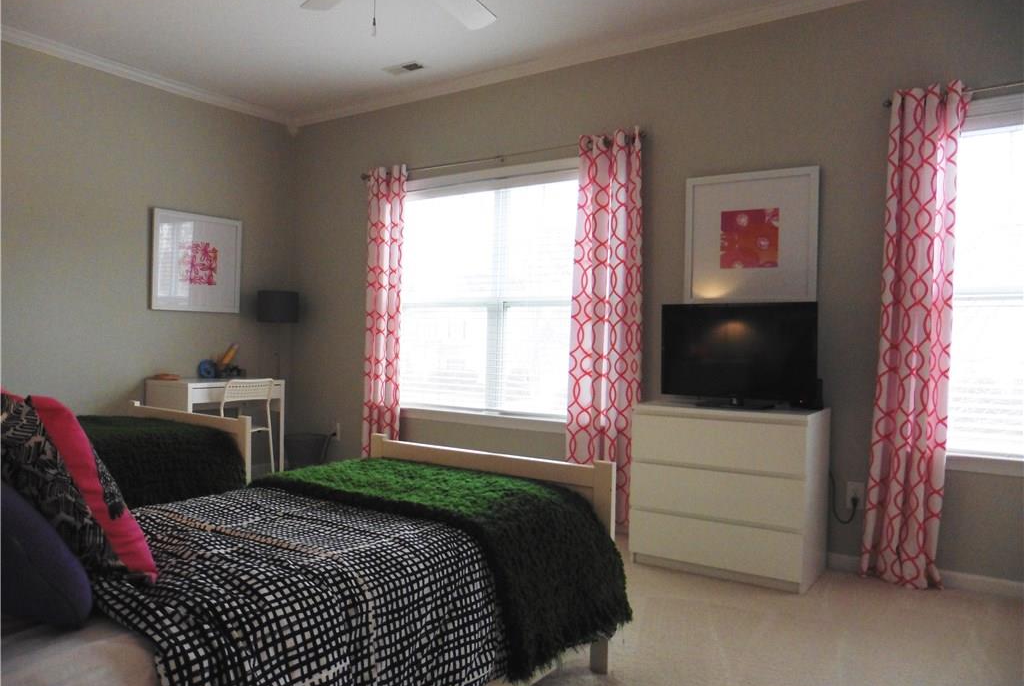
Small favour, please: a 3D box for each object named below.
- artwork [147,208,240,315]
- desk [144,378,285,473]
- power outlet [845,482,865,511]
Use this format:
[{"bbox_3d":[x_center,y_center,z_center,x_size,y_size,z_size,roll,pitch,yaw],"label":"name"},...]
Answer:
[{"bbox_3d":[-2.190,-0.557,4.965,0.035,0.670,0.665,1,0,34],"label":"artwork"},{"bbox_3d":[-2.017,0.641,4.846,0.495,0.770,0.730,1,0,34],"label":"desk"},{"bbox_3d":[1.628,0.732,3.364,0.072,0.120,0.015,1,0,34],"label":"power outlet"}]

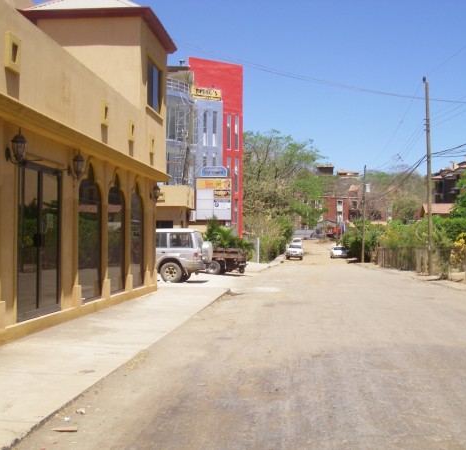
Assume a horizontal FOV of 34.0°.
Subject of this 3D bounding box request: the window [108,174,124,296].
[{"bbox_3d":[-2.694,0.179,17.715,0.150,2.750,1.880,0,-1,5],"label":"window"}]

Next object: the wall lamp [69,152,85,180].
[{"bbox_3d":[-2.845,-1.082,14.010,0.280,0.520,0.210,0,-1,5],"label":"wall lamp"}]

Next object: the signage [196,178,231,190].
[{"bbox_3d":[-1.133,-2.378,45.000,2.070,0.650,0.150,0,-1,4],"label":"signage"}]

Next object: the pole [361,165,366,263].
[{"bbox_3d":[12.223,-1.024,71.000,0.260,9.100,0.260,1,-1,5],"label":"pole"}]

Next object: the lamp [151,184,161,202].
[{"bbox_3d":[-2.147,-0.884,21.400,0.290,0.510,0.230,0,-1,5],"label":"lamp"}]

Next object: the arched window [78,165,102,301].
[{"bbox_3d":[-2.862,0.151,15.340,0.150,2.730,1.600,0,-1,5],"label":"arched window"}]

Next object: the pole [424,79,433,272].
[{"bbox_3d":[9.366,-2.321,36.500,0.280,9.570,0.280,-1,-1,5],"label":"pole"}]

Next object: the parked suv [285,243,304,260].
[{"bbox_3d":[6.452,2.835,79.500,1.740,1.690,4.400,0,-1,5],"label":"parked suv"}]

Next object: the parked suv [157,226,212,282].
[{"bbox_3d":[-3.070,1.120,27.980,4.650,1.870,1.740,0,-1,8],"label":"parked suv"}]

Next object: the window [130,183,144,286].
[{"bbox_3d":[-2.494,0.237,19.925,0.150,2.730,1.860,0,-1,5],"label":"window"}]

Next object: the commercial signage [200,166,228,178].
[{"bbox_3d":[-1.171,-3.235,47.000,1.660,0.700,0.140,0,-1,5],"label":"commercial signage"}]

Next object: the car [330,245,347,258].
[{"bbox_3d":[12.683,3.281,91.000,1.660,1.440,4.200,0,-1,2],"label":"car"}]

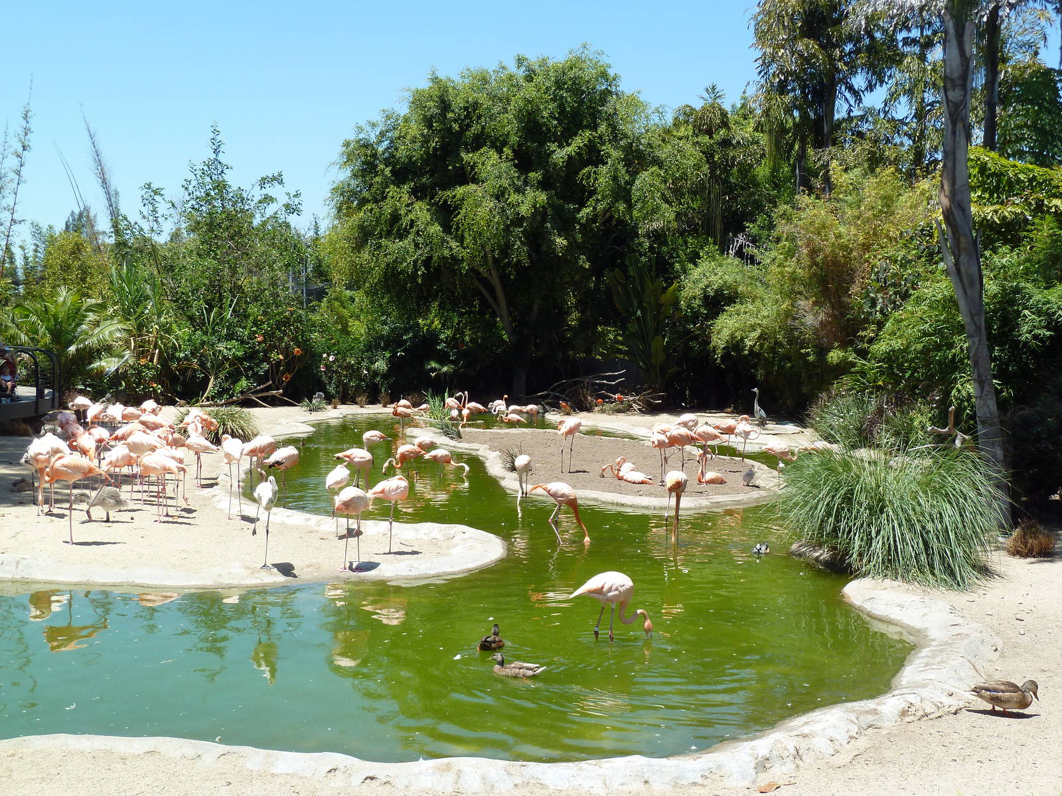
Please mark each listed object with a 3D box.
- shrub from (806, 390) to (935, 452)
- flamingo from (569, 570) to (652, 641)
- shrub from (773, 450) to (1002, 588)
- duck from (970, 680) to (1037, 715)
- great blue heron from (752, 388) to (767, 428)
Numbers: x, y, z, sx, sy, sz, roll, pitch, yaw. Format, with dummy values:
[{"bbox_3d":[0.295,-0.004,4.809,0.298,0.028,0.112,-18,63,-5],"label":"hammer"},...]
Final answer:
[{"bbox_3d":[7.280,0.358,26.186,2.650,1.220,2.300,2,4,0],"label":"shrub"},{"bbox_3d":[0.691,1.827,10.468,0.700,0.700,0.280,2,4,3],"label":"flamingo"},{"bbox_3d":[3.915,1.173,13.404,2.450,1.250,2.300,2,4,0],"label":"shrub"},{"bbox_3d":[3.216,2.037,8.337,0.460,0.220,0.170,2,4,9],"label":"duck"},{"bbox_3d":[5.363,0.300,28.694,0.240,1.020,0.450,6,6,45],"label":"great blue heron"}]

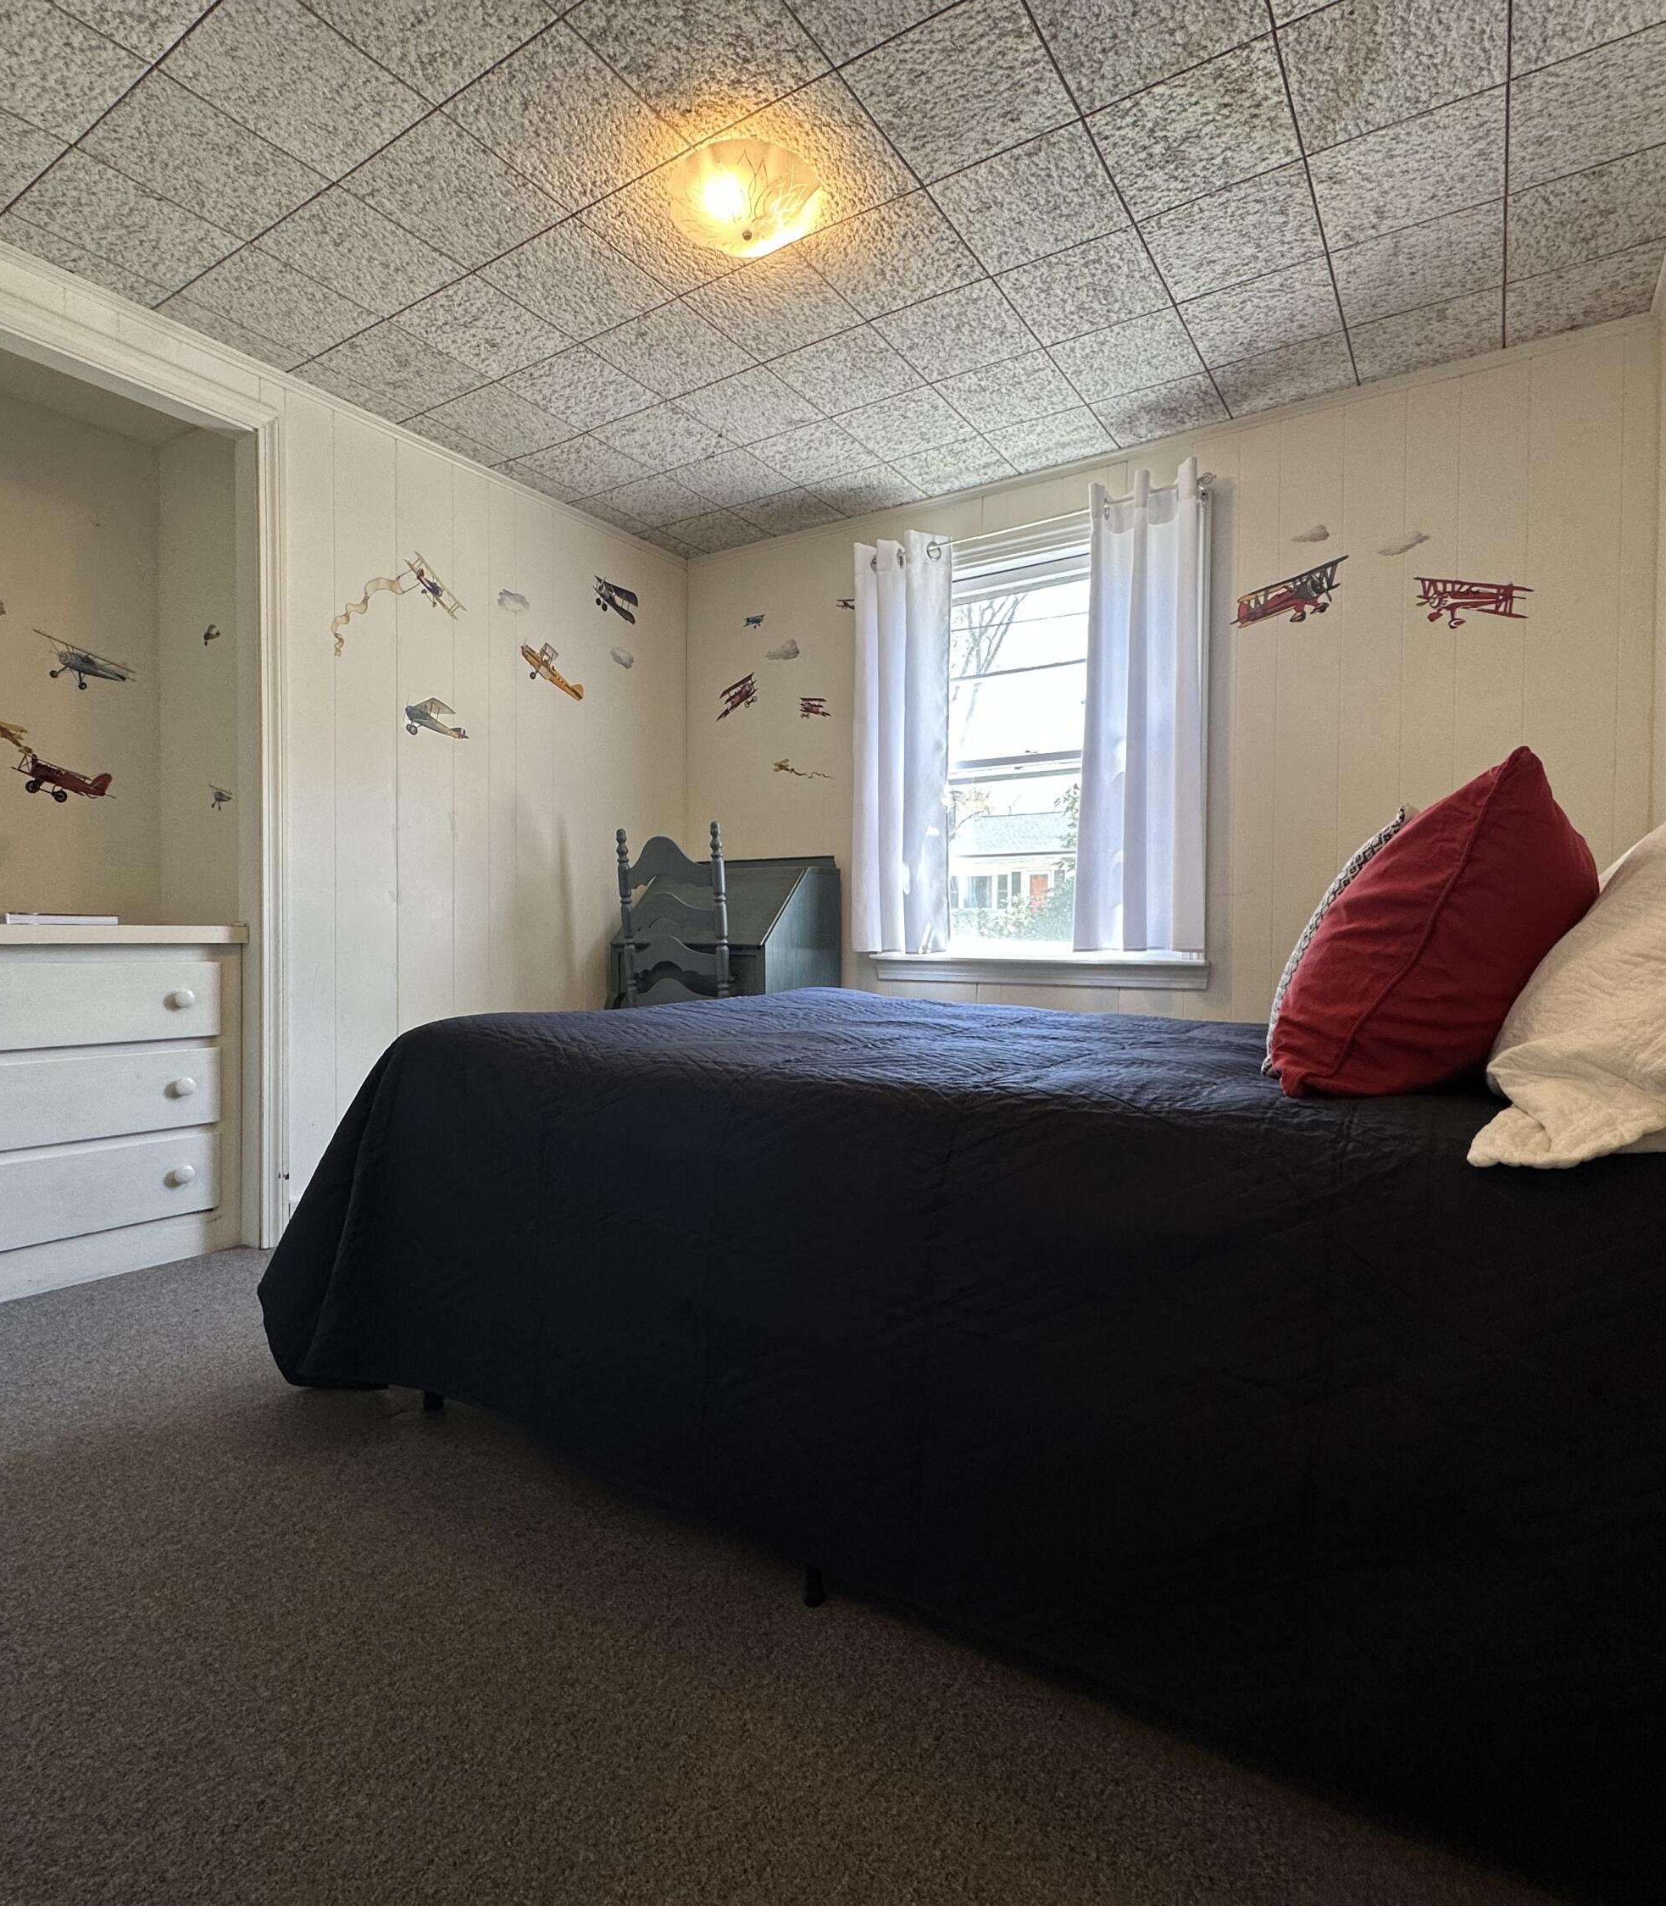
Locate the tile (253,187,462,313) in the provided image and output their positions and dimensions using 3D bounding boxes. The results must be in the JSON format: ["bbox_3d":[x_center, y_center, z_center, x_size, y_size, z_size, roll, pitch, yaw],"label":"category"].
[{"bbox_3d":[-0.971,-1.451,2.130,0.305,0.020,0.305,0,0,33],"label":"tile"}]

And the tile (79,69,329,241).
[{"bbox_3d":[-1.137,-1.451,1.875,0.305,0.020,0.305,0,0,33],"label":"tile"}]

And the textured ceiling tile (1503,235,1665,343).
[{"bbox_3d":[1.635,-1.434,2.236,0.286,0.015,0.280,1,0,33],"label":"textured ceiling tile"}]

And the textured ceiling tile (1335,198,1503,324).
[{"bbox_3d":[1.227,-1.441,2.150,0.305,0.020,0.305,0,0,33],"label":"textured ceiling tile"}]

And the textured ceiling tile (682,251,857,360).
[{"bbox_3d":[-0.126,-1.447,2.306,0.305,0.018,0.305,0,0,33],"label":"textured ceiling tile"}]

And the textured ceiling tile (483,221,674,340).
[{"bbox_3d":[-0.548,-1.448,2.216,0.305,0.018,0.305,0,0,33],"label":"textured ceiling tile"}]

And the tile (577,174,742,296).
[{"bbox_3d":[-0.292,-1.447,2.050,0.305,0.018,0.305,0,0,33],"label":"tile"}]

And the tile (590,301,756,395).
[{"bbox_3d":[-0.382,-1.449,2.472,0.305,0.018,0.305,0,0,33],"label":"tile"}]

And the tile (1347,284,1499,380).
[{"bbox_3d":[1.389,-1.437,2.396,0.305,0.016,0.286,0,0,33],"label":"tile"}]

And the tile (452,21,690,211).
[{"bbox_3d":[-0.461,-1.438,1.796,0.305,0.016,0.305,0,0,33],"label":"tile"}]

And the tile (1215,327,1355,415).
[{"bbox_3d":[1.132,-1.439,2.563,0.305,0.015,0.280,1,0,33],"label":"tile"}]

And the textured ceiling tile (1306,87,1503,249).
[{"bbox_3d":[1.060,-1.435,1.894,0.305,0.016,0.305,0,0,33],"label":"textured ceiling tile"}]

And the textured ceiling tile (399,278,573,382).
[{"bbox_3d":[-0.804,-1.444,2.385,0.305,0.016,0.305,0,0,33],"label":"textured ceiling tile"}]

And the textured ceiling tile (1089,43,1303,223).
[{"bbox_3d":[0.640,-1.443,1.808,0.305,0.018,0.305,0,0,33],"label":"textured ceiling tile"}]

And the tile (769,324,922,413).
[{"bbox_3d":[0.040,-1.446,2.562,0.305,0.015,0.305,1,0,33],"label":"tile"}]

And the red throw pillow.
[{"bbox_3d":[0.722,-0.020,1.230,0.220,0.430,0.430,38,23,32],"label":"red throw pillow"}]

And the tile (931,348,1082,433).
[{"bbox_3d":[0.462,-1.444,2.651,0.305,0.015,0.305,1,0,33],"label":"tile"}]

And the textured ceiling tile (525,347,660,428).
[{"bbox_3d":[-0.637,-1.445,2.640,0.305,0.016,0.305,0,0,33],"label":"textured ceiling tile"}]

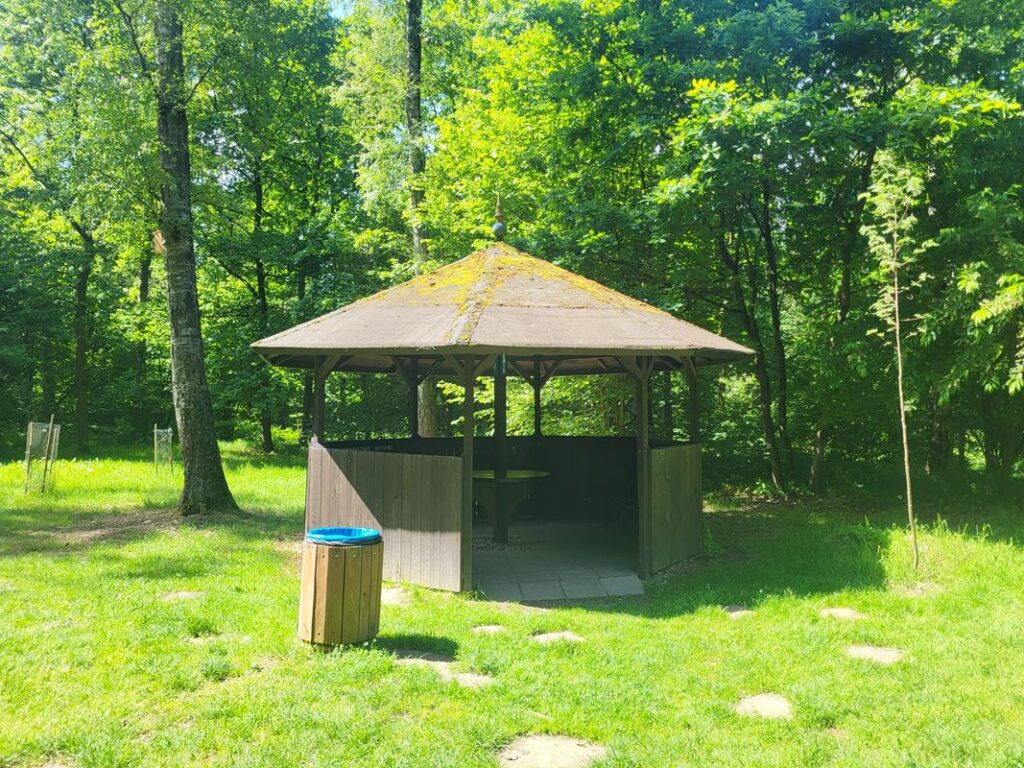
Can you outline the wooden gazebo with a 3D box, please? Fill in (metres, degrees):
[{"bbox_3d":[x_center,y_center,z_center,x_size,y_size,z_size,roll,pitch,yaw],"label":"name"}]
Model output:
[{"bbox_3d":[-0.114,0.096,8.673,5.151,3.419,5.151,0,-1,-15],"label":"wooden gazebo"}]

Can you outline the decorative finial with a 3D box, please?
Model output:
[{"bbox_3d":[-0.150,-1.892,8.714,0.160,0.558,0.160,0,-1,-15],"label":"decorative finial"}]

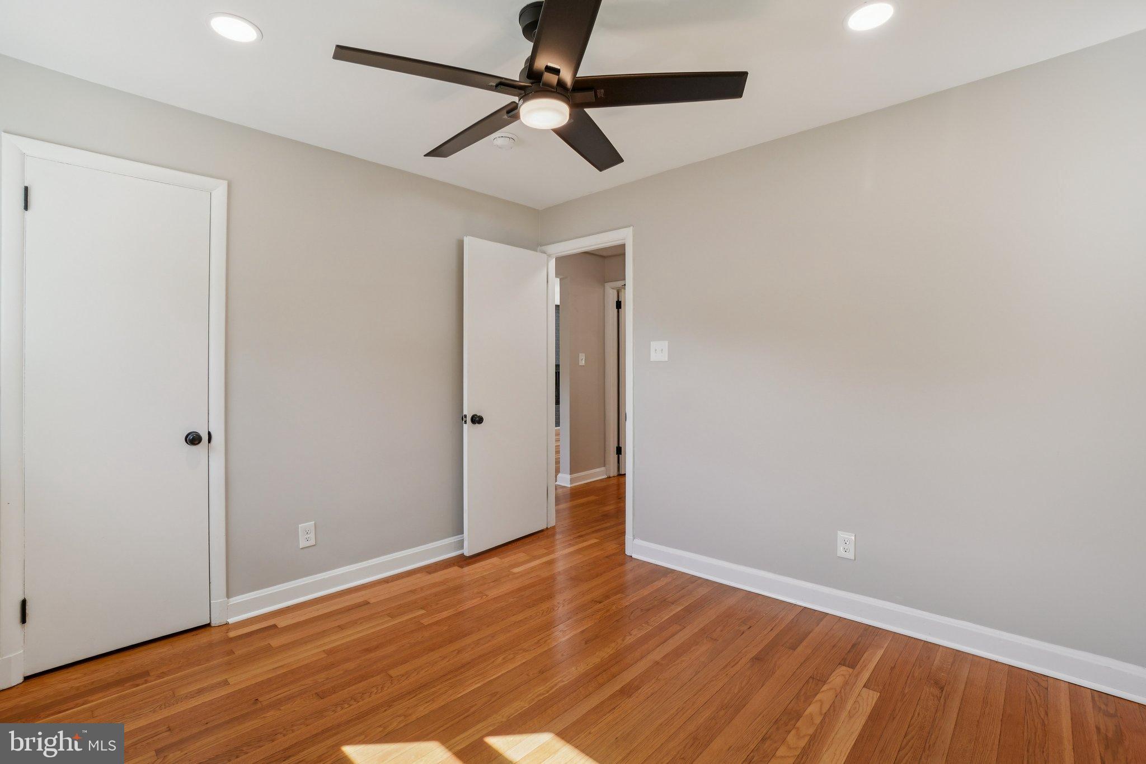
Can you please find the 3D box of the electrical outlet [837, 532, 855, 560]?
[{"bbox_3d":[1.337,0.804,2.340,0.077,0.124,0.010,1,1,40],"label":"electrical outlet"}]

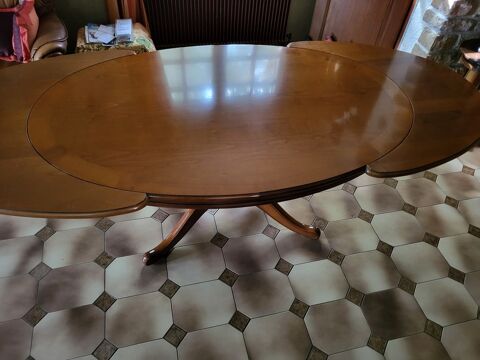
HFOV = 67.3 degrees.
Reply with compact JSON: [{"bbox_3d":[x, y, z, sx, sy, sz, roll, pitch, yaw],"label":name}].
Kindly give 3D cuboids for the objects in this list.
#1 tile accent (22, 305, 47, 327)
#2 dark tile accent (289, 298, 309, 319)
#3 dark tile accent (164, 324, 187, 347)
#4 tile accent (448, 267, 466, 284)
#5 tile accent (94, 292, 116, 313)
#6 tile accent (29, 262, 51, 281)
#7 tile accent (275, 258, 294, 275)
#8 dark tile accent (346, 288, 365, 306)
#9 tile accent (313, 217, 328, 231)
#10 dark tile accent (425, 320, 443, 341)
[{"bbox_3d":[-0.890,0.594,1.571,0.070,0.010,0.070,26,50,18],"label":"tile accent"},{"bbox_3d":[0.290,0.626,1.755,0.073,0.010,0.073,26,50,18],"label":"dark tile accent"},{"bbox_3d":[-0.288,0.691,1.600,0.070,0.010,0.070,26,50,18],"label":"dark tile accent"},{"bbox_3d":[1.116,0.494,1.856,0.070,0.010,0.070,26,50,18],"label":"tile accent"},{"bbox_3d":[-0.610,0.556,1.633,0.070,0.010,0.070,26,50,18],"label":"tile accent"},{"bbox_3d":[-0.943,0.437,1.712,0.070,0.010,0.070,26,50,18],"label":"tile accent"},{"bbox_3d":[0.229,0.452,1.875,0.070,0.010,0.070,26,50,18],"label":"tile accent"},{"bbox_3d":[0.582,0.589,1.818,0.073,0.010,0.073,26,50,18],"label":"dark tile accent"},{"bbox_3d":[0.463,0.252,2.087,0.070,0.010,0.070,26,50,18],"label":"tile accent"},{"bbox_3d":[0.912,0.706,1.699,0.070,0.010,0.070,26,50,18],"label":"dark tile accent"}]

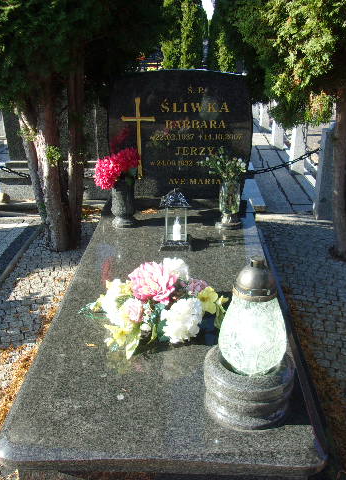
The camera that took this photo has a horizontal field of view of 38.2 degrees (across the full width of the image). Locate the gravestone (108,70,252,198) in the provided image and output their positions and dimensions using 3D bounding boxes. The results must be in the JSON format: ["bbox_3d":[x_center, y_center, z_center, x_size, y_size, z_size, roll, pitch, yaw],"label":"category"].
[{"bbox_3d":[0.046,-0.619,2.968,0.829,0.752,0.090,1,23,2],"label":"gravestone"}]

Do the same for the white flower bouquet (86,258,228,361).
[{"bbox_3d":[-0.064,0.210,1.842,0.491,0.215,0.368,0,25,2],"label":"white flower bouquet"}]

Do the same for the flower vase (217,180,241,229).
[{"bbox_3d":[0.302,-0.199,2.655,0.131,0.246,0.131,0,24,2],"label":"flower vase"}]

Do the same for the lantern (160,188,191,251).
[{"bbox_3d":[0.011,-0.115,2.431,0.151,0.297,0.151,0,24,2],"label":"lantern"}]

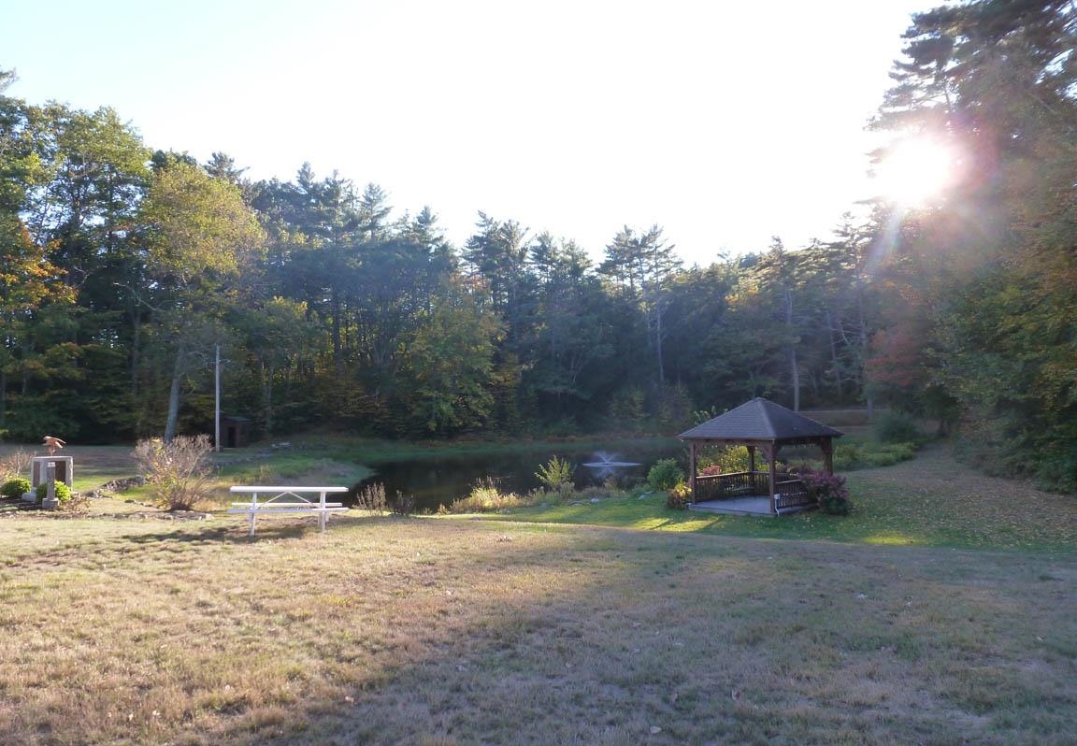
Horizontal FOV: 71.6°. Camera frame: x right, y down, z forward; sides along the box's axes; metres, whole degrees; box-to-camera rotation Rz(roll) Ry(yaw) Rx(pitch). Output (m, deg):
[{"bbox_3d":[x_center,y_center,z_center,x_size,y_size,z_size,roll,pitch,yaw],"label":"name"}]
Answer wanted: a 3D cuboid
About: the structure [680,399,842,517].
[{"bbox_3d":[7.609,2.748,25.551,3.900,3.750,3.900,1,-4,-38],"label":"structure"}]

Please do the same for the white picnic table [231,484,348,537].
[{"bbox_3d":[-4.240,2.325,12.708,1.870,0.740,1.470,2,-6,-19],"label":"white picnic table"}]

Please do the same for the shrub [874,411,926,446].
[{"bbox_3d":[23.228,3.576,48.000,2.900,2.200,2.700,-3,-3,23],"label":"shrub"}]

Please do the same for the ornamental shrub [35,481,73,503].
[{"bbox_3d":[-12.311,3.021,19.000,0.740,0.600,0.700,0,-3,-23],"label":"ornamental shrub"}]

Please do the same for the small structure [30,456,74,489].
[{"bbox_3d":[-12.891,2.690,19.800,0.920,0.930,0.280,0,-3,-21],"label":"small structure"}]

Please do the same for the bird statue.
[{"bbox_3d":[-12.854,1.929,19.800,0.550,0.530,0.420,0,-3,-21],"label":"bird statue"}]

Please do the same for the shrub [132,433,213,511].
[{"bbox_3d":[-8.155,2.227,16.700,1.650,1.680,1.500,0,-3,-25],"label":"shrub"}]

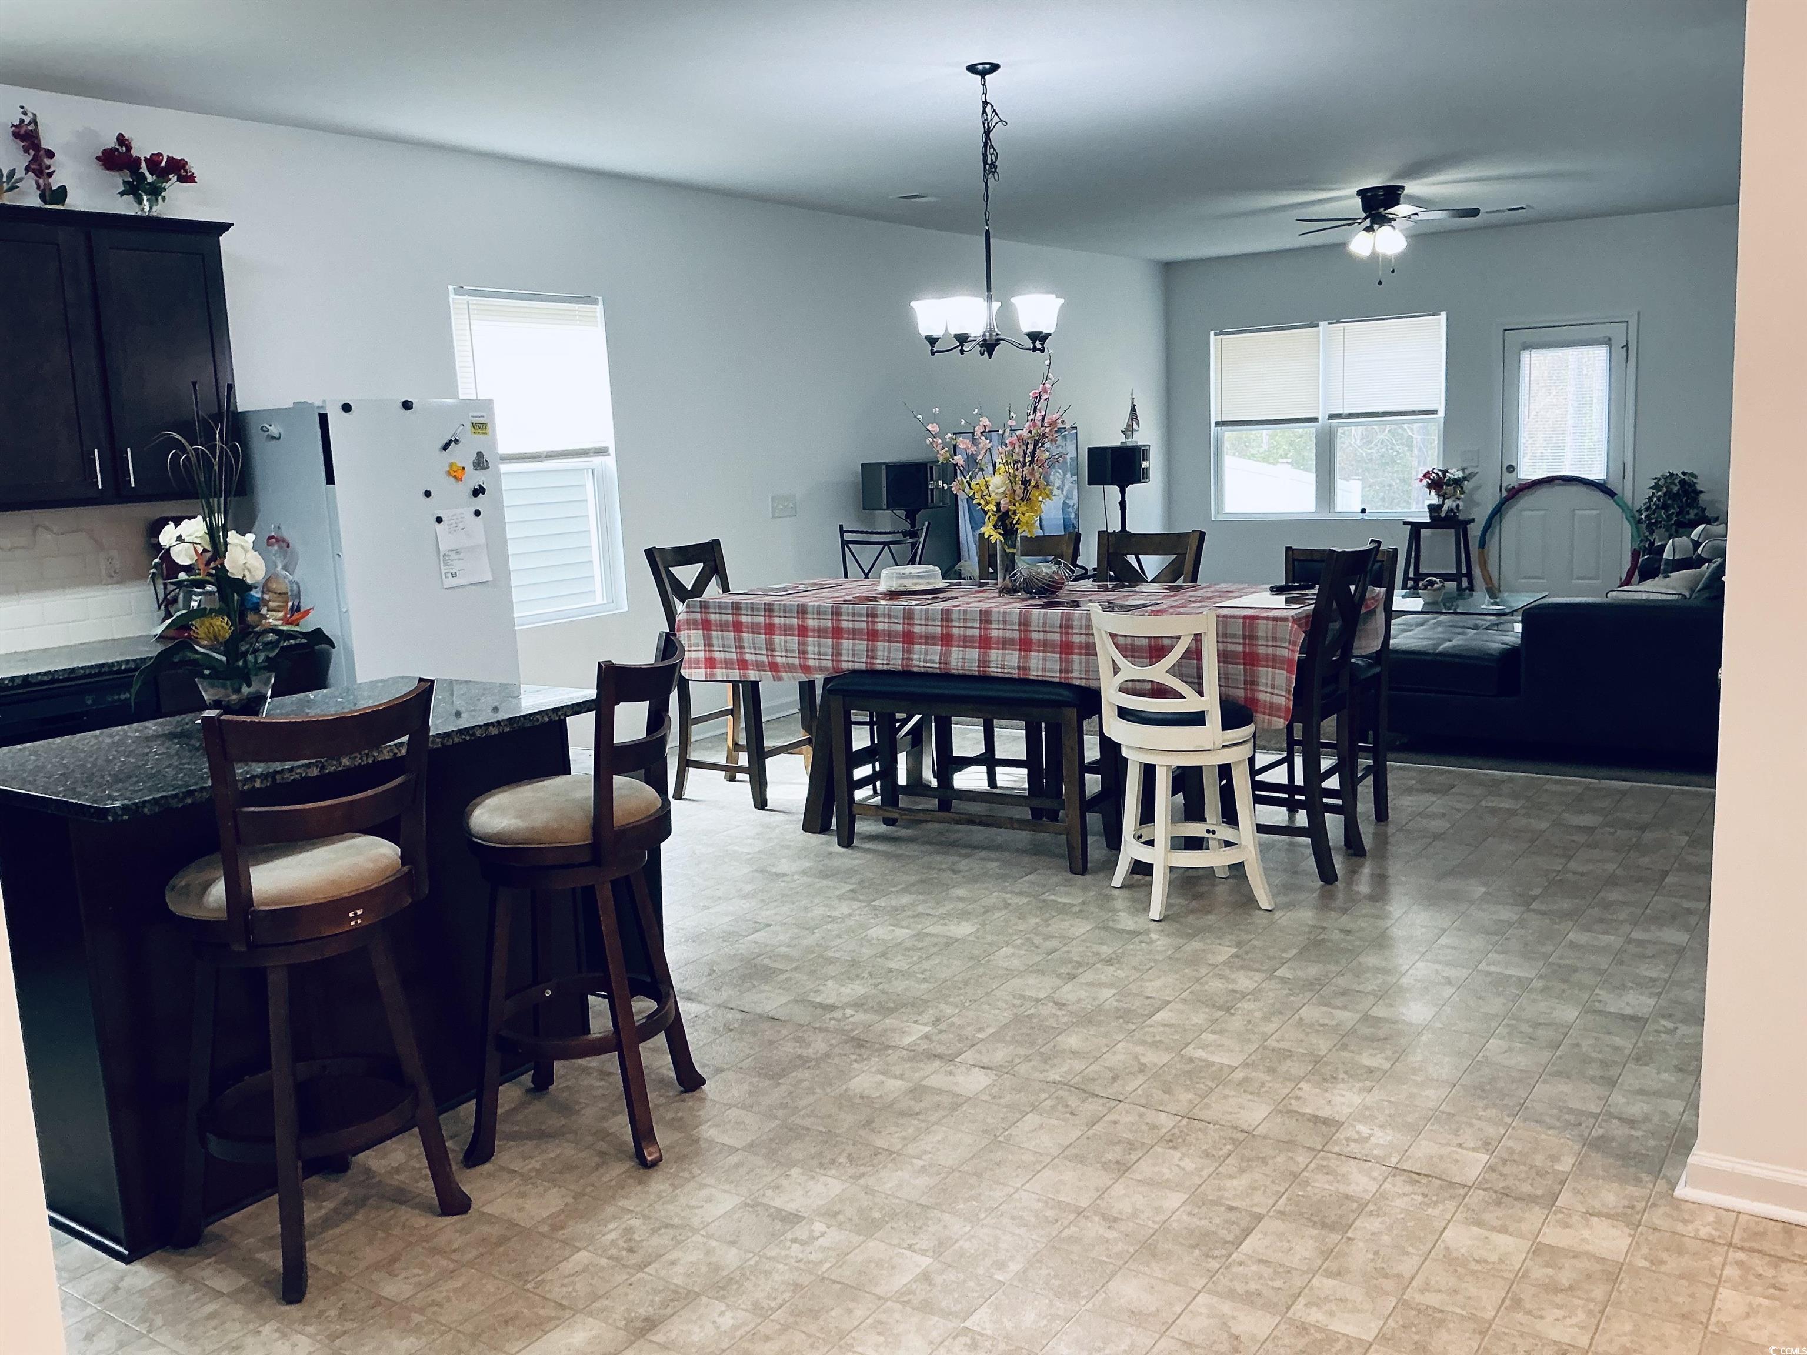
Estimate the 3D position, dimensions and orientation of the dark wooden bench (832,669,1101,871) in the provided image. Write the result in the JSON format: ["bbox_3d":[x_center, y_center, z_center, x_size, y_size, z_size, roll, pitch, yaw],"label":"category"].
[{"bbox_3d":[0.271,0.311,5.263,1.050,0.610,0.410,5,12,39],"label":"dark wooden bench"}]

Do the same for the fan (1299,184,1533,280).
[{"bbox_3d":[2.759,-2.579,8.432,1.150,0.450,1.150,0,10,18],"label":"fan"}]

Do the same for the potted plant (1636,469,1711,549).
[{"bbox_3d":[5.001,-1.092,9.489,0.430,0.500,0.420,4,12,36],"label":"potted plant"}]

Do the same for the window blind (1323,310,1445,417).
[{"bbox_3d":[3.512,-2.276,10.703,0.821,0.707,0.050,4,11,35],"label":"window blind"}]

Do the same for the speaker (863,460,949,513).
[{"bbox_3d":[0.012,-1.056,8.070,0.400,0.270,0.260,-8,11,-32],"label":"speaker"}]

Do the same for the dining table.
[{"bbox_3d":[0.402,0.127,5.489,2.430,0.890,0.950,4,11,37],"label":"dining table"}]

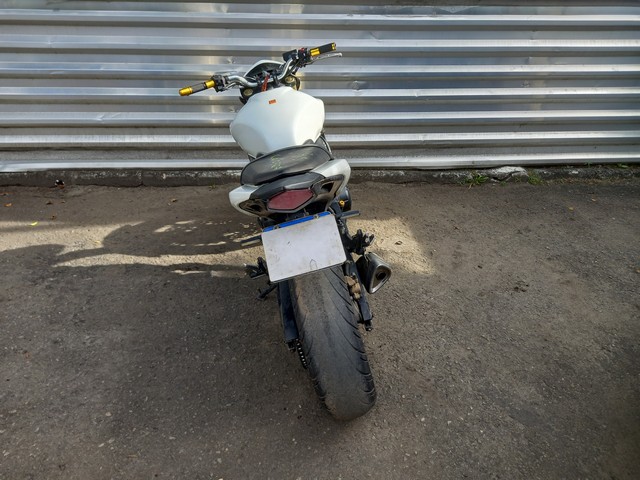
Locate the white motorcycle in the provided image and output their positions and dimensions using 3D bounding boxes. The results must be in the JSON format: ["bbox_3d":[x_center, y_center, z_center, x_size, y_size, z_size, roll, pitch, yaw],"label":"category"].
[{"bbox_3d":[-0.113,-0.207,2.137,0.760,1.080,2.040,-17,28,0],"label":"white motorcycle"}]

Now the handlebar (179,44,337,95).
[{"bbox_3d":[-0.284,-0.780,2.193,0.760,0.140,0.200,-17,28,-1],"label":"handlebar"}]

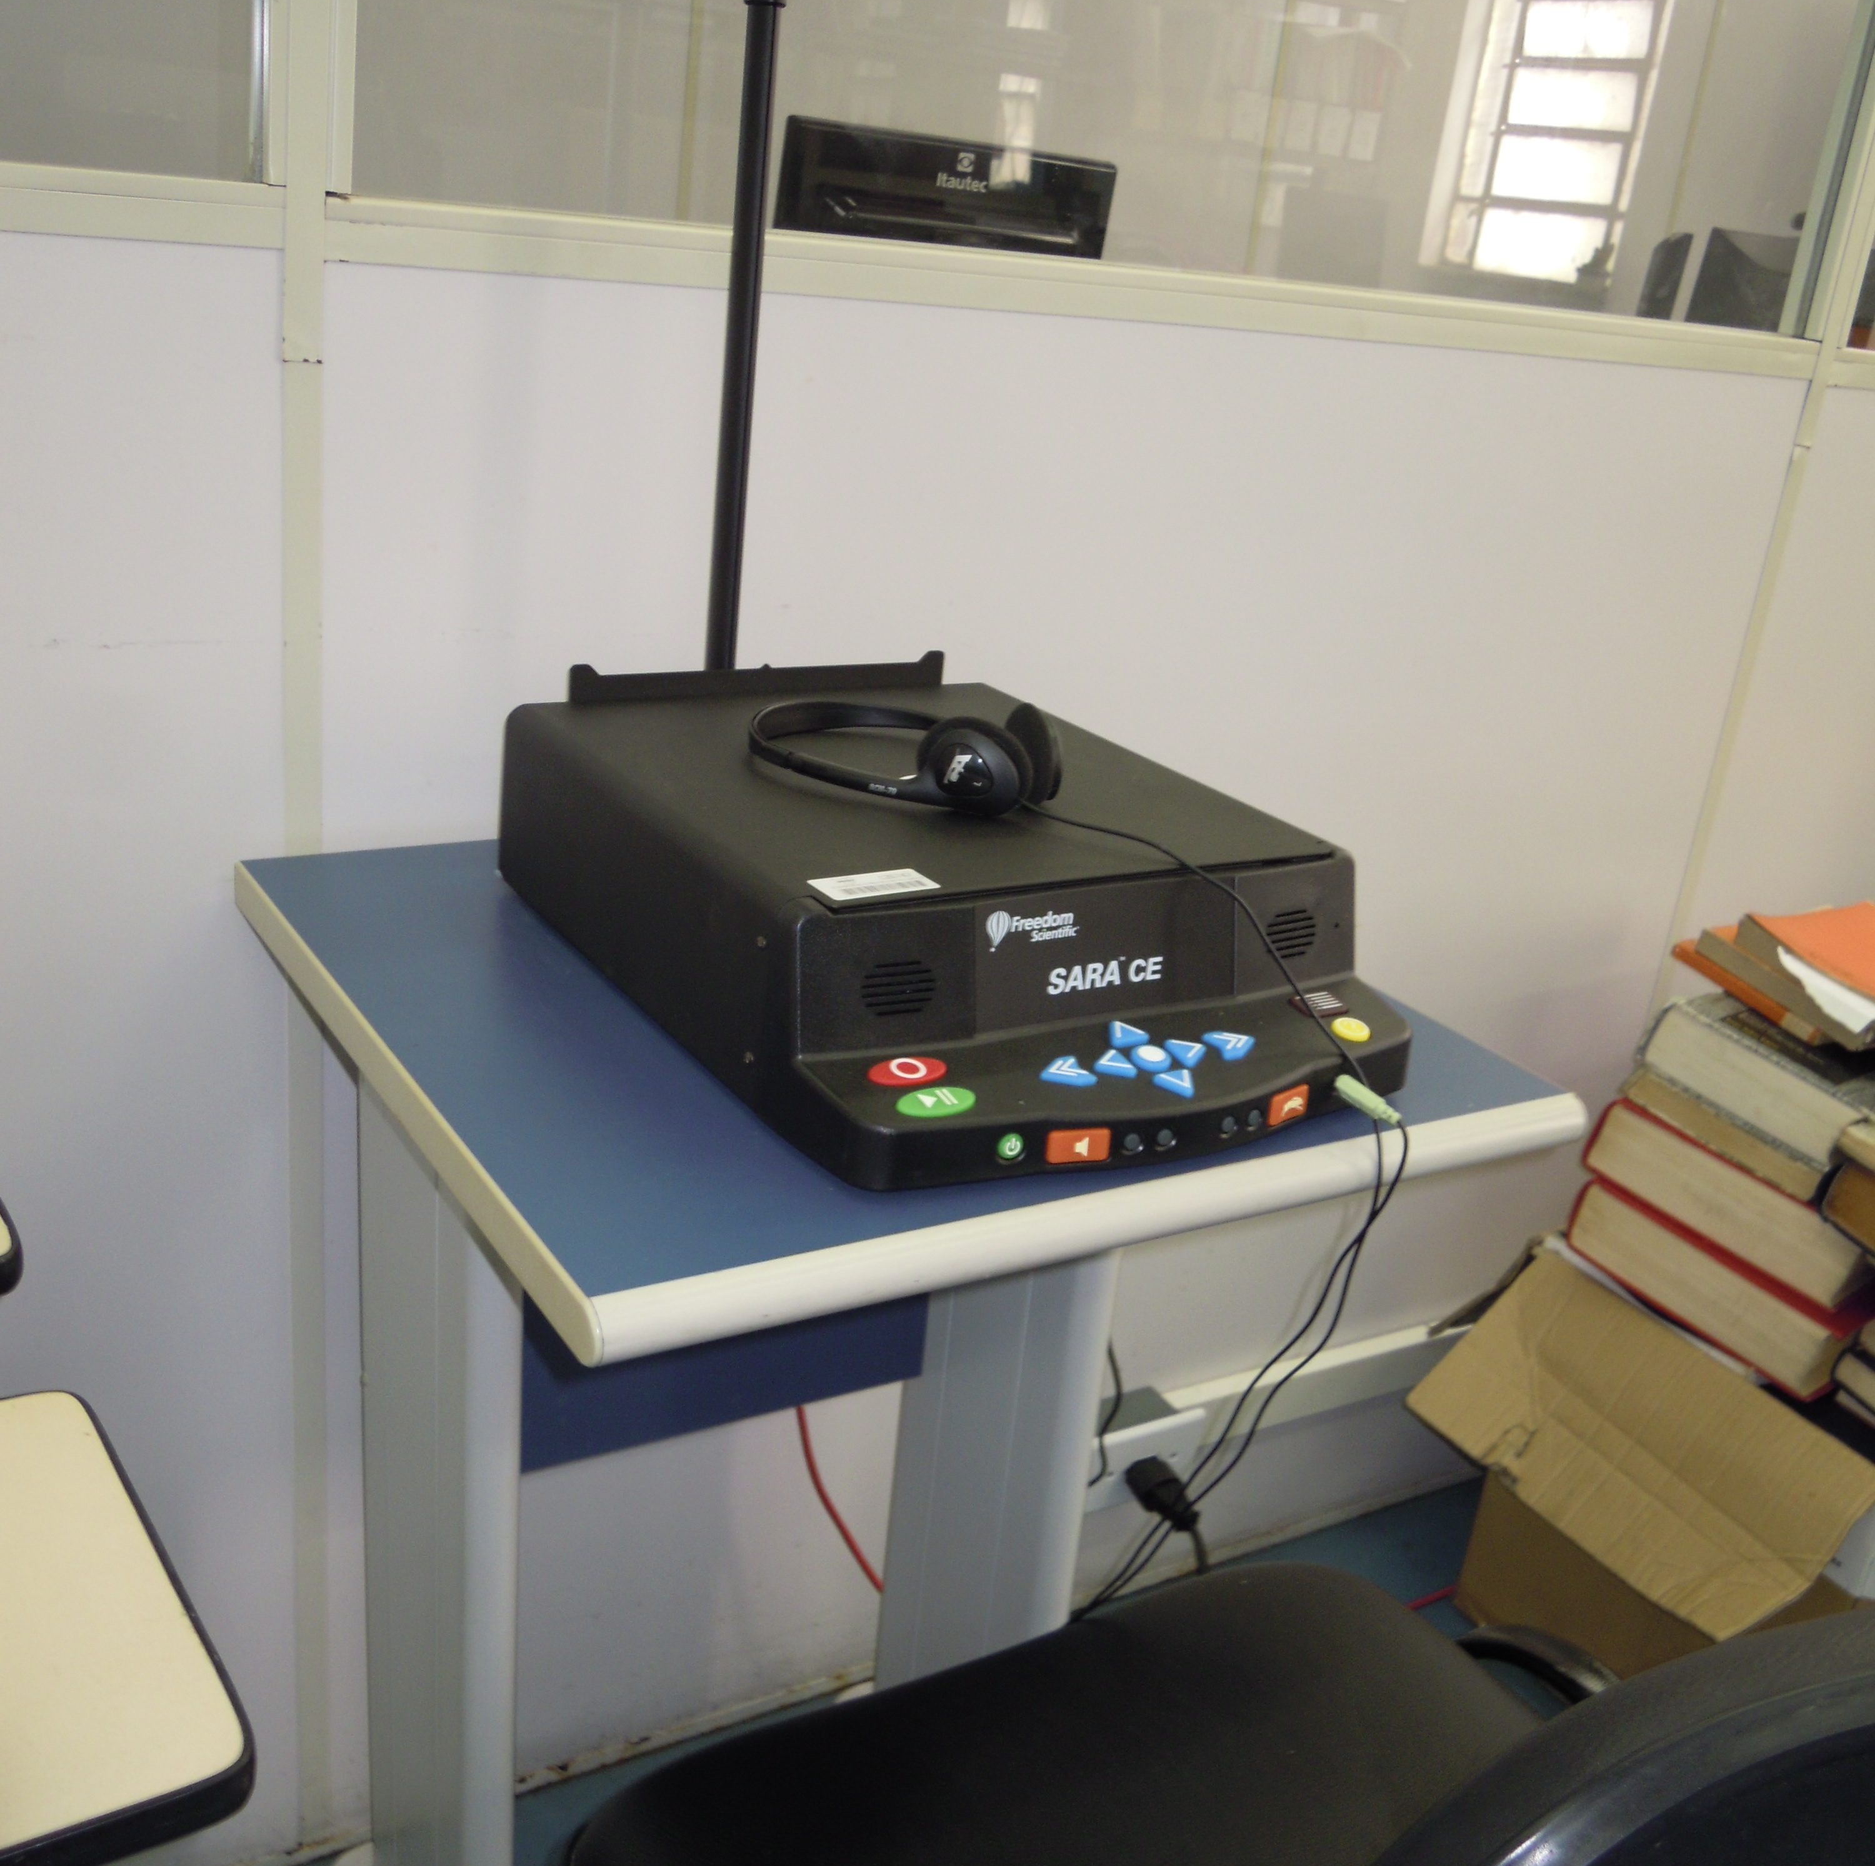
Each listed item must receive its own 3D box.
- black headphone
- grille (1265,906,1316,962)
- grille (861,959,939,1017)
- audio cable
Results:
[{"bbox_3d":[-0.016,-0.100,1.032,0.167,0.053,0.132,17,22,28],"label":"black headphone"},{"bbox_3d":[0.171,0.001,0.986,0.036,0.028,0.006,-6,13,-31],"label":"grille"},{"bbox_3d":[-0.018,0.024,0.872,0.036,0.028,0.006,-6,13,-31],"label":"grille"},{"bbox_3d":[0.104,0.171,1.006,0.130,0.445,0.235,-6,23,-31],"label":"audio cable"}]

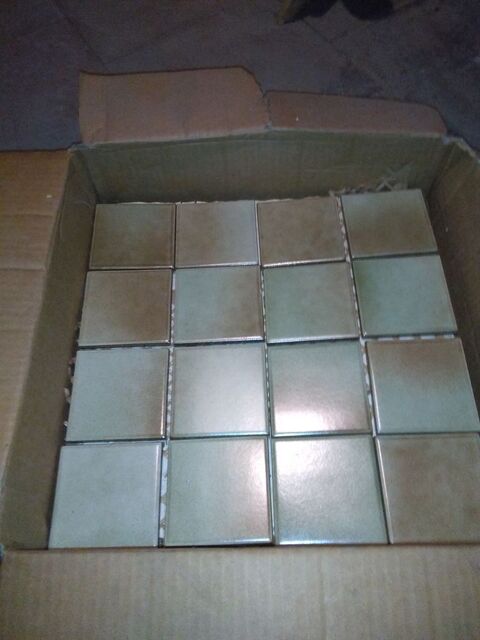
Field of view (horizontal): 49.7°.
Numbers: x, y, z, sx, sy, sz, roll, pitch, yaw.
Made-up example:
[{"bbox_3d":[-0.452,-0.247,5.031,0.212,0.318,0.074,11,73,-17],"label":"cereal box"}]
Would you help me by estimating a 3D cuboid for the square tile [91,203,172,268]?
[{"bbox_3d":[-0.101,-0.079,0.497,0.077,0.007,0.077,-2,61,2],"label":"square tile"}]

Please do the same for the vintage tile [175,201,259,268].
[{"bbox_3d":[-0.021,-0.079,0.485,0.075,0.007,0.075,-3,62,1],"label":"vintage tile"}]

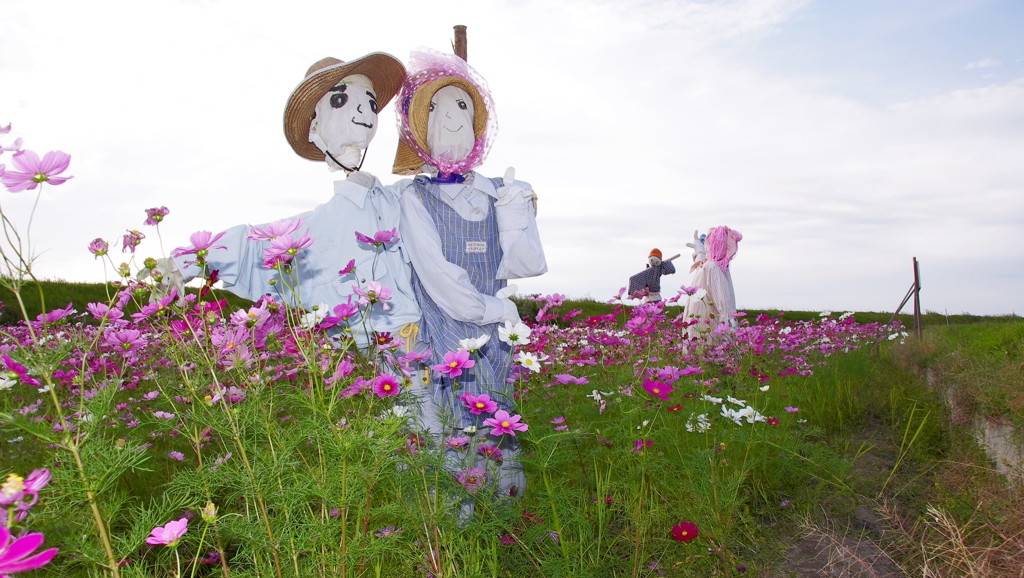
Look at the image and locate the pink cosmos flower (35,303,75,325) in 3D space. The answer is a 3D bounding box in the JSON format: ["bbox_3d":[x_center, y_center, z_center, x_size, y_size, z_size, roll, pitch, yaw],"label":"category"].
[{"bbox_3d":[-0.779,0.043,1.300,0.074,0.038,0.068,-1,-2,24],"label":"pink cosmos flower"}]

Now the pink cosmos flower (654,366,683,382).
[{"bbox_3d":[0.462,0.248,2.250,0.077,0.042,0.070,0,27,0],"label":"pink cosmos flower"}]

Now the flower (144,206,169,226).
[{"bbox_3d":[-0.579,-0.120,1.250,0.039,0.031,0.037,1,-2,-17],"label":"flower"}]

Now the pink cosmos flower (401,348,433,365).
[{"bbox_3d":[-0.235,0.170,1.930,0.068,0.036,0.065,0,-2,6],"label":"pink cosmos flower"}]

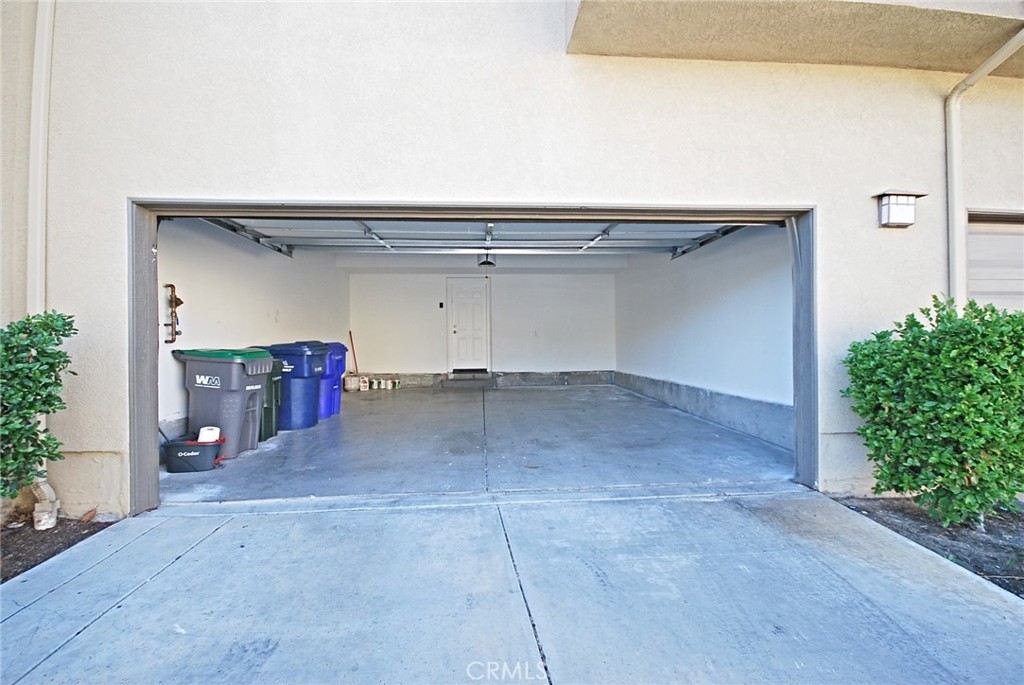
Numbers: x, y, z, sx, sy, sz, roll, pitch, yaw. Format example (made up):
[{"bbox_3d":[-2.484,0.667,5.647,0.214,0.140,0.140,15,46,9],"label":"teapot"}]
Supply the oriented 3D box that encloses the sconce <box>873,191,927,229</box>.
[{"bbox_3d":[2.943,-1.026,3.235,0.345,0.285,0.130,-1,0,-4],"label":"sconce"}]

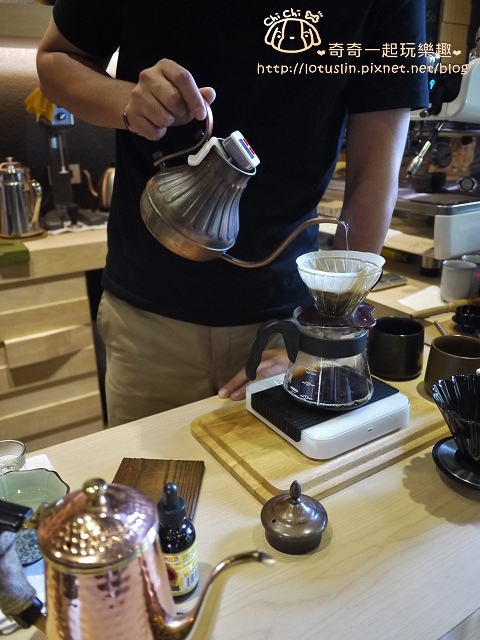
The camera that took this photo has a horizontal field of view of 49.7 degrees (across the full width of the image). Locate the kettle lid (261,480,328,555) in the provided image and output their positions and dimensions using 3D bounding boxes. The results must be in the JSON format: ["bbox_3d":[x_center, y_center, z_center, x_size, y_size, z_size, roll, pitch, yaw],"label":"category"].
[{"bbox_3d":[0.051,0.174,0.479,0.062,0.061,0.062,-1,21,0],"label":"kettle lid"}]

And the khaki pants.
[{"bbox_3d":[-0.035,0.329,1.019,0.360,0.900,0.250,-5,21,-11],"label":"khaki pants"}]

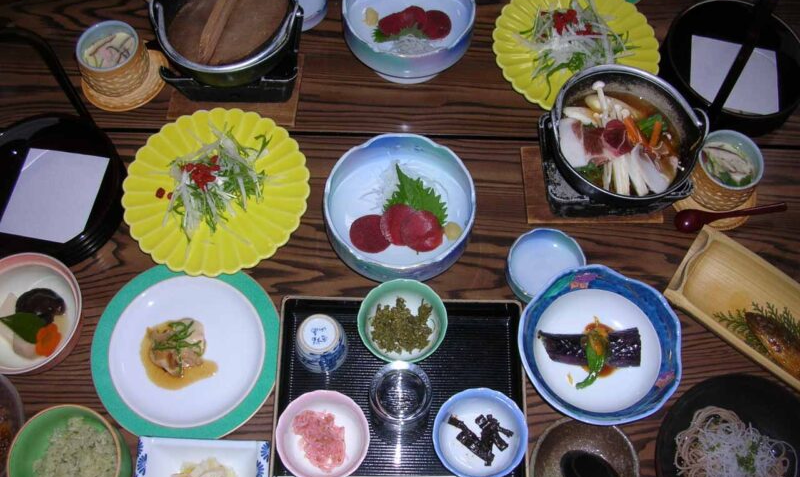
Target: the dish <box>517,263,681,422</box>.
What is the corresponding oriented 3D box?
[{"bbox_3d":[0.208,0.116,0.864,0.171,0.043,0.171,0,67,-1],"label":"dish"}]

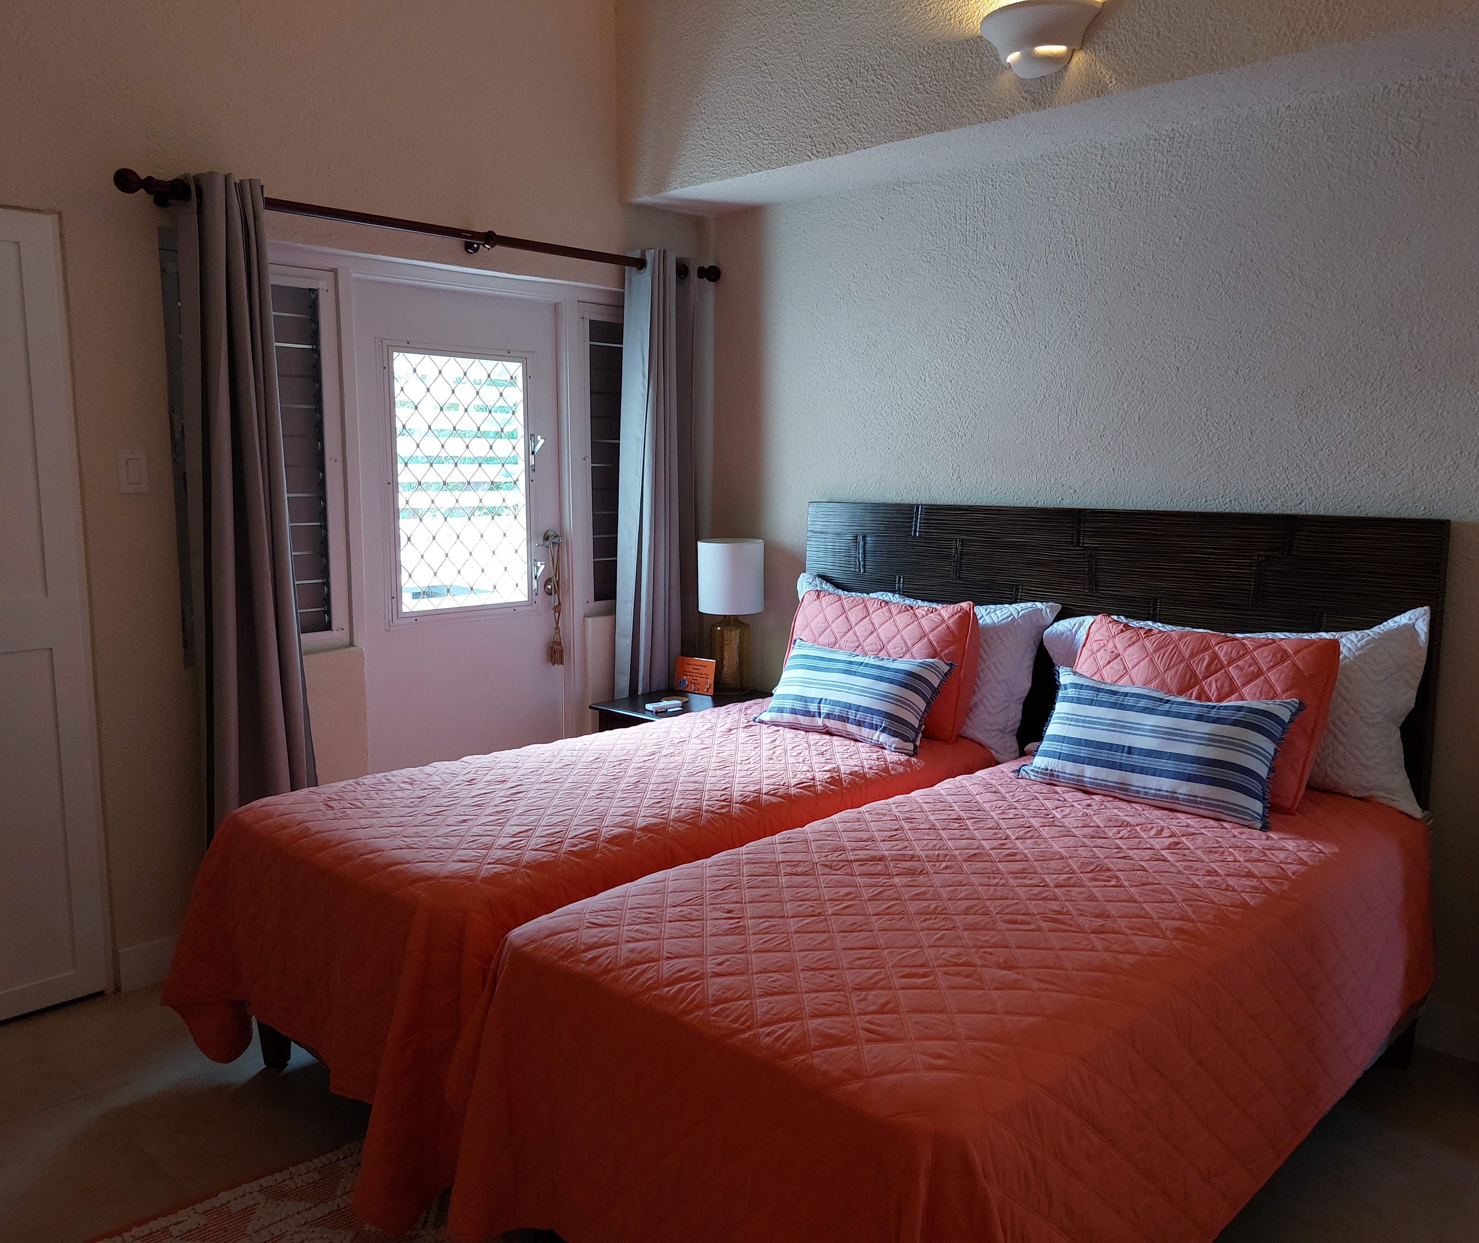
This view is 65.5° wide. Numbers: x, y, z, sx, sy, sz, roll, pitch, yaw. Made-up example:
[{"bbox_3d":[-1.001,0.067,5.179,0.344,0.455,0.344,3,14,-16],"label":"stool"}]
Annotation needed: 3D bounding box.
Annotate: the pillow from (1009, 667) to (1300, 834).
[{"bbox_3d":[1.016,0.303,2.856,0.650,0.320,0.130,8,-21,46],"label":"pillow"}]

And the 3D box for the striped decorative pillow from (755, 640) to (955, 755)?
[{"bbox_3d":[0.337,0.228,3.545,0.640,0.310,0.130,8,-23,46],"label":"striped decorative pillow"}]

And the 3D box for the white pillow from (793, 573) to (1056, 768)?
[{"bbox_3d":[0.512,0.120,3.601,0.200,0.490,0.950,15,-5,-44],"label":"white pillow"}]

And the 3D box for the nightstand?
[{"bbox_3d":[-0.134,0.574,4.148,0.610,0.585,0.440,-7,10,-43],"label":"nightstand"}]

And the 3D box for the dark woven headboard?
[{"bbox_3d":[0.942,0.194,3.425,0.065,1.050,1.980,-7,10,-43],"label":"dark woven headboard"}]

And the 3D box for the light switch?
[{"bbox_3d":[-1.597,-0.394,3.031,0.071,0.116,0.010,-7,10,-43],"label":"light switch"}]

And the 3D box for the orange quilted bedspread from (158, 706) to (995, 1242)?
[{"bbox_3d":[-0.255,0.673,3.141,2.120,0.560,1.200,-7,10,-43],"label":"orange quilted bedspread"}]

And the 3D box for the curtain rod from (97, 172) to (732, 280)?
[{"bbox_3d":[-0.813,-1.187,3.558,2.040,0.075,0.100,-7,10,-43],"label":"curtain rod"}]

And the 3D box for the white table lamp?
[{"bbox_3d":[-0.030,-0.017,4.239,0.245,0.563,0.245,0,7,0],"label":"white table lamp"}]

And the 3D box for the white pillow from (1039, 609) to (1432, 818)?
[{"bbox_3d":[1.192,0.187,2.940,0.200,0.490,0.950,7,1,-44],"label":"white pillow"}]

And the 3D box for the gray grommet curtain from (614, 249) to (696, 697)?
[{"bbox_3d":[-0.289,-0.252,4.162,0.380,2.120,0.140,-7,10,-43],"label":"gray grommet curtain"}]

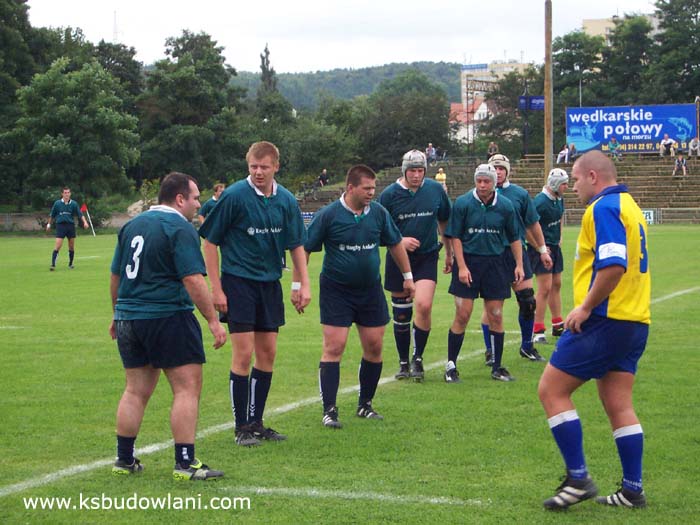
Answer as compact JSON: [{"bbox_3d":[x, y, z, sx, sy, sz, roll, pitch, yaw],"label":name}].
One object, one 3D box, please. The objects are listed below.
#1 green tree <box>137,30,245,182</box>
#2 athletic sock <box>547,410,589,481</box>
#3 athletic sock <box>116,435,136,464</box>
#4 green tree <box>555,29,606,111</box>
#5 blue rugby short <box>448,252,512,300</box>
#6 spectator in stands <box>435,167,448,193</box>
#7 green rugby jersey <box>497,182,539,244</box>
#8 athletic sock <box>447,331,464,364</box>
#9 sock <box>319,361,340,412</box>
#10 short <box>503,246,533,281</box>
[{"bbox_3d":[-9.926,-9.459,112.000,6.800,10.200,6.500,0,2,0],"label":"green tree"},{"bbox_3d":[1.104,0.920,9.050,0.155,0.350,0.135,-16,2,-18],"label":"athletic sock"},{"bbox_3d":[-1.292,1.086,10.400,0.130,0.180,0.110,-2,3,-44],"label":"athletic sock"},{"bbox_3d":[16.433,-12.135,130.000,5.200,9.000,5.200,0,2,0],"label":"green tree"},{"bbox_3d":[1.095,0.109,15.100,0.520,0.410,0.350,0,2,0],"label":"blue rugby short"},{"bbox_3d":[4.627,-4.146,91.000,0.600,1.300,0.750,0,2,-5],"label":"spectator in stands"},{"bbox_3d":[1.398,-0.440,16.500,0.620,0.660,0.340,0,5,-5],"label":"green rugby jersey"},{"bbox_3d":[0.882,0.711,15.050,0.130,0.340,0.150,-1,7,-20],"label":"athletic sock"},{"bbox_3d":[-0.134,0.832,12.070,0.140,0.340,0.145,0,2,0],"label":"sock"},{"bbox_3d":[1.525,0.000,17.100,0.450,0.390,0.330,-1,2,-18],"label":"short"}]

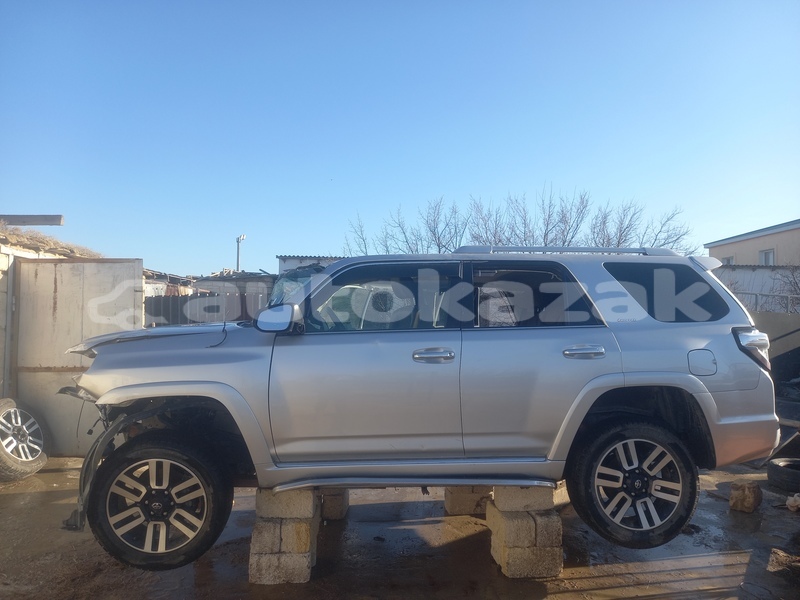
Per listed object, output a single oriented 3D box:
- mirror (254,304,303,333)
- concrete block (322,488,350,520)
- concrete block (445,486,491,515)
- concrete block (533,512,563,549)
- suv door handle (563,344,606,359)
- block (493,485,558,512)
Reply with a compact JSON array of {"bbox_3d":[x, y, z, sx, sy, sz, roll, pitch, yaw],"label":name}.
[{"bbox_3d":[-0.664,0.101,3.150,0.262,0.155,0.140,1,0,-9],"label":"mirror"},{"bbox_3d":[-0.525,1.643,4.750,0.178,0.187,0.360,0,1,2],"label":"concrete block"},{"bbox_3d":[0.553,1.645,4.775,0.370,0.185,0.190,0,1,-2],"label":"concrete block"},{"bbox_3d":[0.941,1.472,3.860,0.178,0.187,0.370,0,1,-2],"label":"concrete block"},{"bbox_3d":[1.073,0.302,3.360,0.252,0.080,0.055,0,1,-4],"label":"suv door handle"},{"bbox_3d":[0.812,1.284,3.865,0.385,0.187,0.190,0,1,1],"label":"block"}]

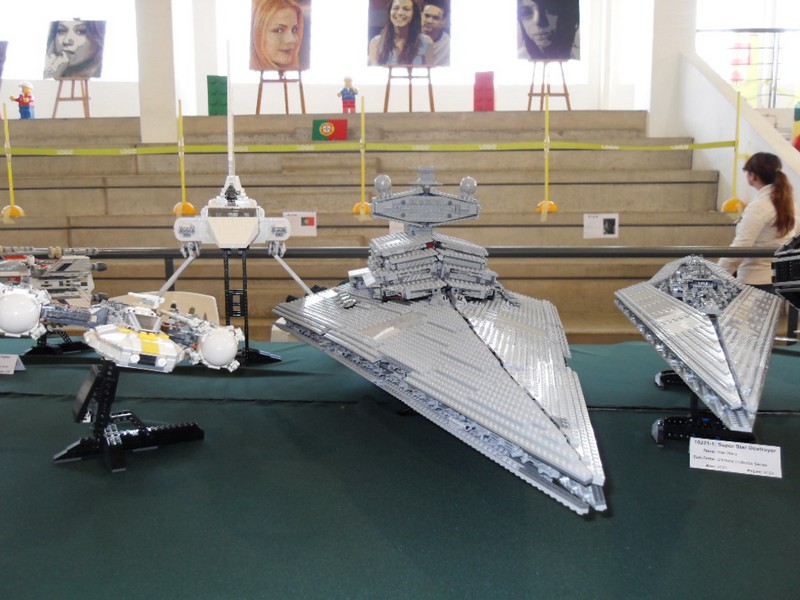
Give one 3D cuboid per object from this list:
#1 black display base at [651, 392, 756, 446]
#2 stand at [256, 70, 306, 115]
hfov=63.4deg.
[{"bbox_3d":[0.427,0.175,0.913,0.132,0.062,0.065,3,7,22],"label":"black display base"},{"bbox_3d":[-1.529,-2.678,8.350,0.620,0.570,0.450,0,7,1],"label":"stand"}]

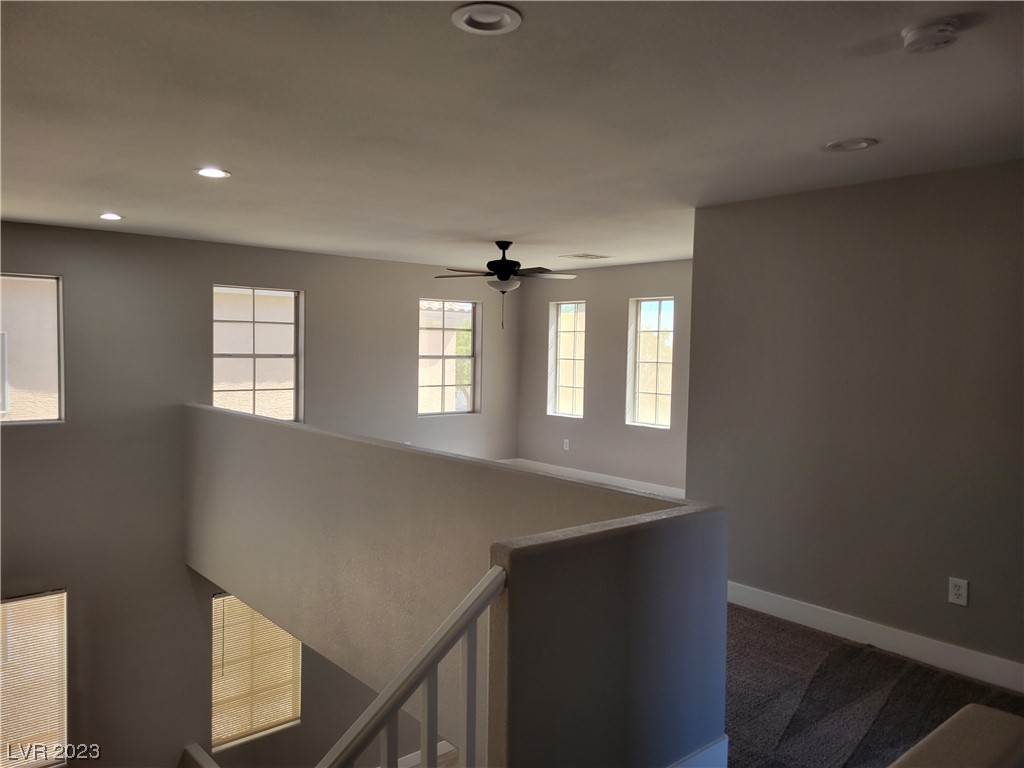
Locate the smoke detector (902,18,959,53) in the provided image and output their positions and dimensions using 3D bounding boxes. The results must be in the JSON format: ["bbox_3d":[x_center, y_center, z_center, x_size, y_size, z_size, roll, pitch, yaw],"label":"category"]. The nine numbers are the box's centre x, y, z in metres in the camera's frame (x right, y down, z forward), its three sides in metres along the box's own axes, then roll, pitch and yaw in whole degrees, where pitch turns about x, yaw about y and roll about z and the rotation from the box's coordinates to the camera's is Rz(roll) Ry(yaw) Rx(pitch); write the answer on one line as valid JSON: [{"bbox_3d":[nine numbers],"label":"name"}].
[{"bbox_3d":[1.166,-0.969,2.147,0.138,0.044,0.138,-1,4,-41],"label":"smoke detector"}]

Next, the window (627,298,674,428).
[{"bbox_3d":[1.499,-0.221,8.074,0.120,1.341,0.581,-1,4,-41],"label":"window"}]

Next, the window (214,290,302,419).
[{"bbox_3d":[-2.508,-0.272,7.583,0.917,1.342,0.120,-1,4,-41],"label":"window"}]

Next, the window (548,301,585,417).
[{"bbox_3d":[0.694,-0.283,9.010,0.120,1.341,0.592,-1,4,-41],"label":"window"}]

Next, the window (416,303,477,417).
[{"bbox_3d":[-0.760,-0.301,9.084,0.902,1.342,0.120,-1,4,-41],"label":"window"}]

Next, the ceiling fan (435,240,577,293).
[{"bbox_3d":[-0.066,-1.010,6.694,1.290,0.440,1.290,-1,4,-41],"label":"ceiling fan"}]

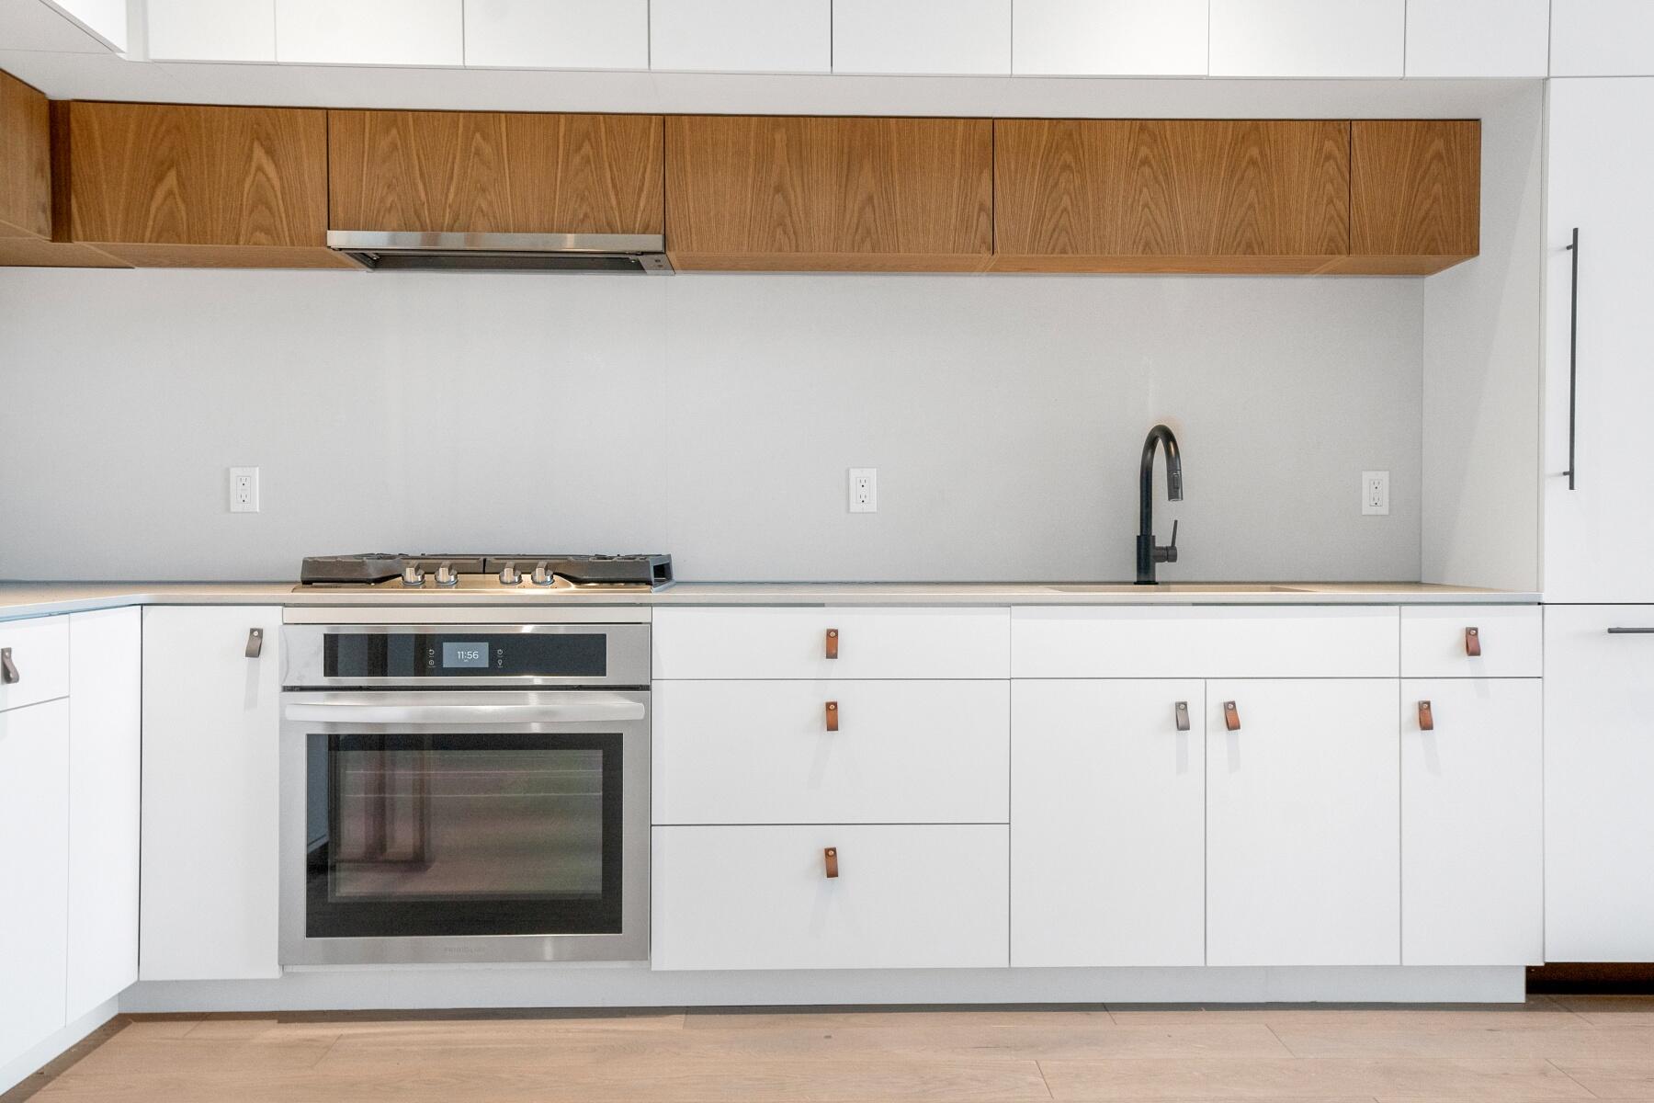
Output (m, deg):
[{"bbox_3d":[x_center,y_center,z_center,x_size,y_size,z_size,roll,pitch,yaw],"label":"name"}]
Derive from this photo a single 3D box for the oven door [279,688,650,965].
[{"bbox_3d":[-0.741,0.568,2.730,0.752,0.569,0.080,0,1,-2],"label":"oven door"}]

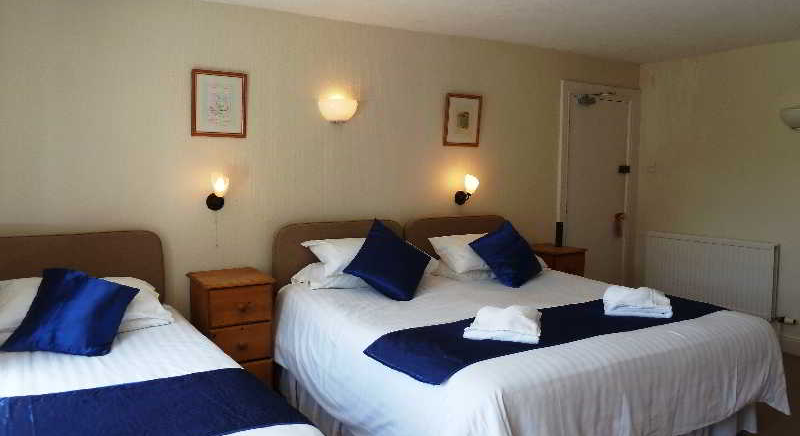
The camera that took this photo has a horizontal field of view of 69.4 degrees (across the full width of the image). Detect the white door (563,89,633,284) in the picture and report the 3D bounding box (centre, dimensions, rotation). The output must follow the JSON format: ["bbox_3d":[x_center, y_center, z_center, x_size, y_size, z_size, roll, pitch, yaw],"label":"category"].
[{"bbox_3d":[1.742,-0.080,5.131,0.750,1.965,0.050,-2,5,-29],"label":"white door"}]

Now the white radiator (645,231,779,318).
[{"bbox_3d":[2.490,0.438,4.735,0.090,0.543,1.115,-2,5,-29],"label":"white radiator"}]

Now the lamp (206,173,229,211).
[{"bbox_3d":[-1.080,-0.155,3.443,0.106,0.235,0.200,-2,5,-29],"label":"lamp"}]

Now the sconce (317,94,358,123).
[{"bbox_3d":[-0.383,-0.707,3.819,0.273,0.173,0.135,-2,5,-29],"label":"sconce"}]

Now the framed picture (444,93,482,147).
[{"bbox_3d":[0.480,-0.734,4.355,0.320,0.388,0.023,-2,5,-29],"label":"framed picture"}]

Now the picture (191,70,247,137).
[{"bbox_3d":[-1.088,-0.684,3.497,0.323,0.388,0.023,-2,5,-29],"label":"picture"}]

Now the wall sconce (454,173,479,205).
[{"bbox_3d":[0.510,-0.211,4.312,0.106,0.235,0.200,-2,5,-29],"label":"wall sconce"}]

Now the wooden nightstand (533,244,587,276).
[{"bbox_3d":[1.208,0.593,4.607,0.380,0.705,0.430,-2,5,-29],"label":"wooden nightstand"}]

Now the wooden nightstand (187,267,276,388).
[{"bbox_3d":[-0.996,0.683,3.389,0.390,0.687,0.455,-2,5,-29],"label":"wooden nightstand"}]

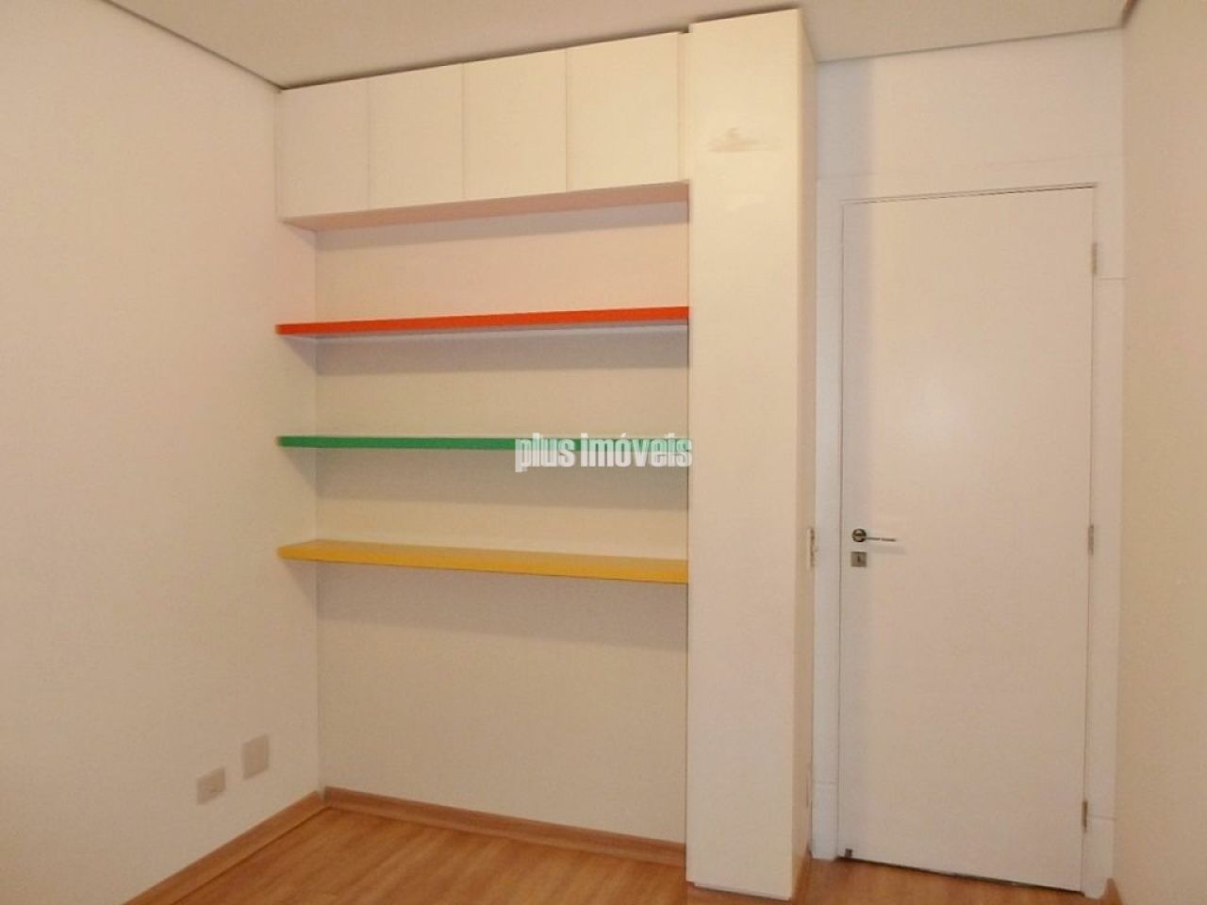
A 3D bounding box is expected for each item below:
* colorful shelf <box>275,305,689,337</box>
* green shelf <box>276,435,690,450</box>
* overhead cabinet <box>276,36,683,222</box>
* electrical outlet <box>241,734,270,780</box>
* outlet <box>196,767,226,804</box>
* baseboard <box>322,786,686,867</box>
[{"bbox_3d":[-0.395,-0.410,2.829,1.425,0.034,0.215,1,2,19],"label":"colorful shelf"},{"bbox_3d":[-0.392,-0.030,2.826,1.427,0.035,0.215,1,2,19],"label":"green shelf"},{"bbox_3d":[-0.402,-0.996,2.815,1.408,0.424,0.215,1,2,19],"label":"overhead cabinet"},{"bbox_3d":[-1.142,1.004,2.875,0.010,0.117,0.114,1,2,21],"label":"electrical outlet"},{"bbox_3d":[-1.210,1.034,2.701,0.010,0.074,0.113,1,2,21],"label":"outlet"},{"bbox_3d":[-0.370,1.274,2.976,1.385,0.072,0.016,1,2,19],"label":"baseboard"}]

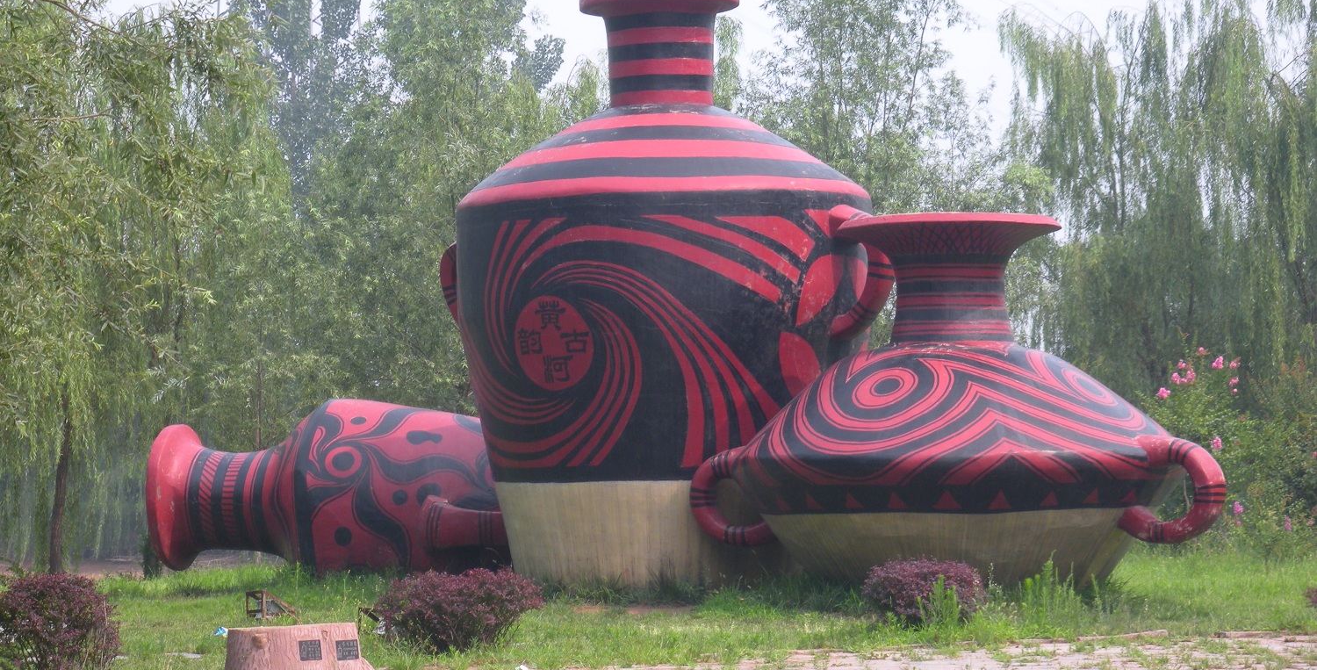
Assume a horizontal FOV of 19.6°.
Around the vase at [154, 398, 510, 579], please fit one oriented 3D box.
[{"bbox_3d":[-4.140,2.250,54.600,6.100,2.600,3.400,-1,0,16],"label":"vase"}]

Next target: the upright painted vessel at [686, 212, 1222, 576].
[{"bbox_3d":[3.620,0.830,46.500,7.200,4.600,5.500,-2,-2,27],"label":"upright painted vessel"}]

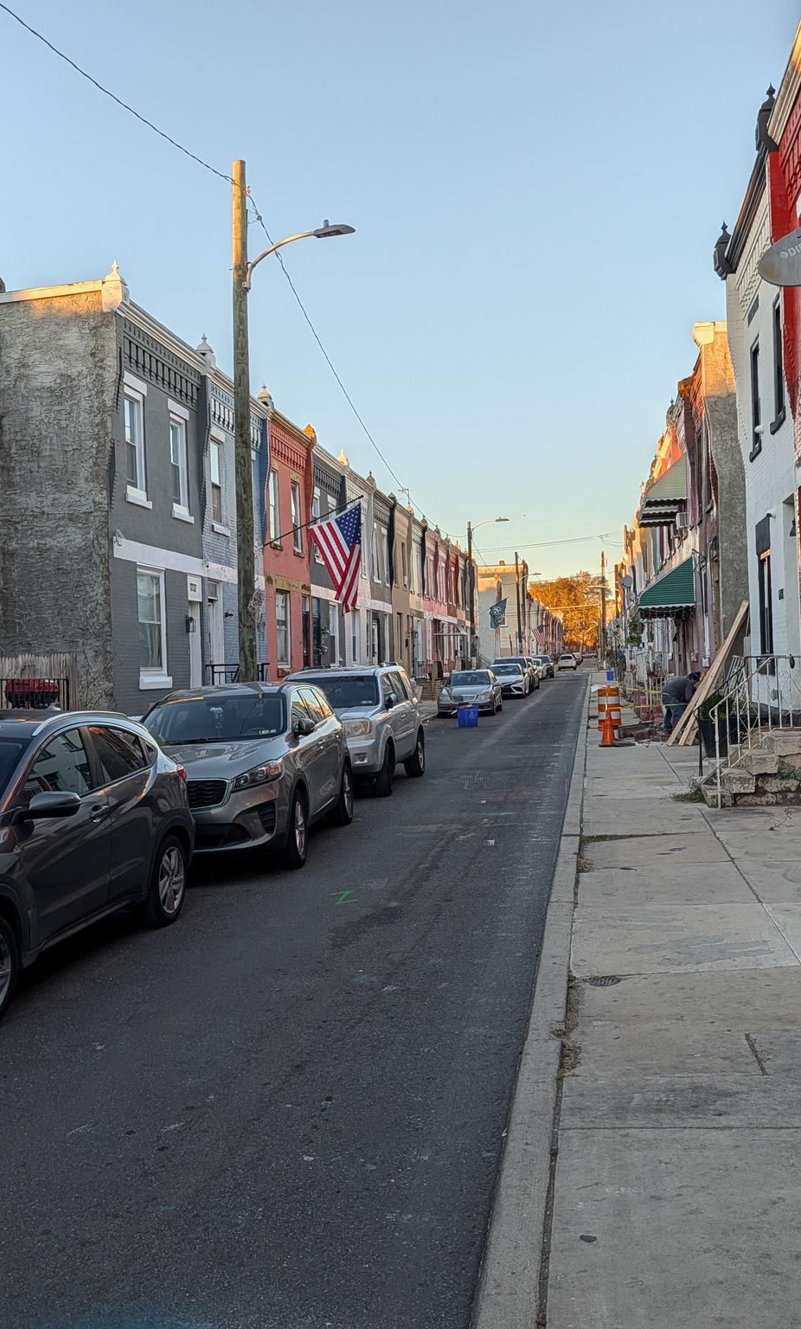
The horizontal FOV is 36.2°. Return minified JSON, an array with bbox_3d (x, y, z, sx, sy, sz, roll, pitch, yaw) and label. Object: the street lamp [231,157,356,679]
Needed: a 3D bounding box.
[{"bbox_3d":[-1.502,-3.007,18.541,2.010,9.446,0.320,-2,0,9],"label":"street lamp"}]

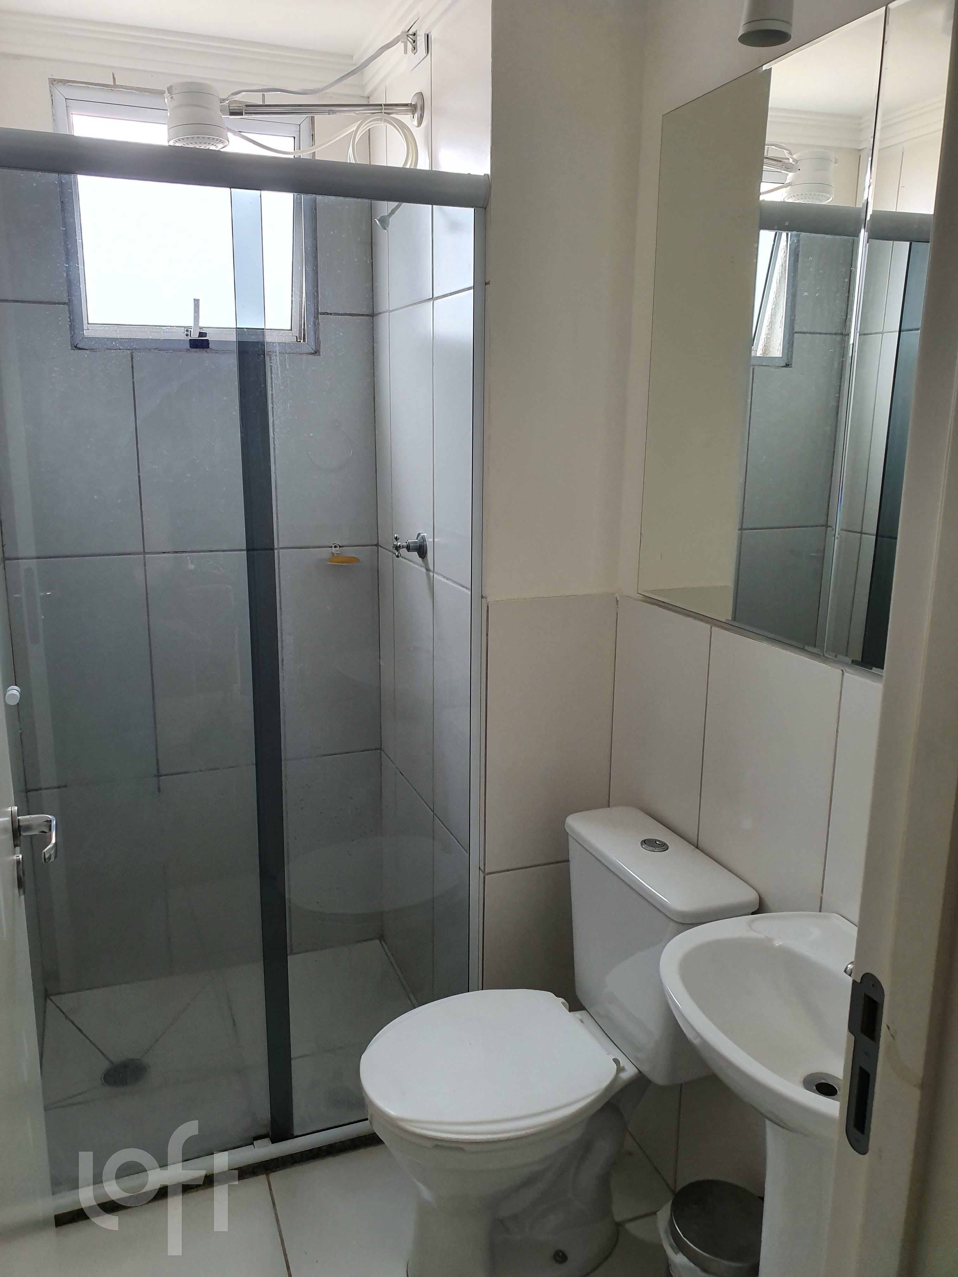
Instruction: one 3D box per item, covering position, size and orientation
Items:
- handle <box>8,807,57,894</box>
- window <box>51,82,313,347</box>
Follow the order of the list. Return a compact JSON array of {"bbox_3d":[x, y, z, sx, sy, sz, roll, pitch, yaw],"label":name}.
[{"bbox_3d":[-0.518,0.260,1.123,0.055,0.112,0.130,-5,14,-23],"label":"handle"},{"bbox_3d":[-0.660,-0.950,2.227,0.567,0.552,0.090,-4,14,-20],"label":"window"}]

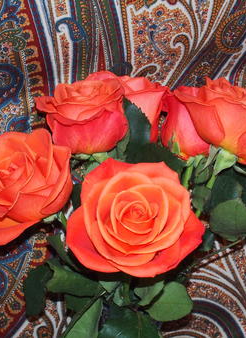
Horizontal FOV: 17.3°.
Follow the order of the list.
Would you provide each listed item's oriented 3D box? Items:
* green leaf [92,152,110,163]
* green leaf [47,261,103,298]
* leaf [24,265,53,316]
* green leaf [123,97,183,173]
[{"bbox_3d":[-0.014,-0.008,0.530,0.012,0.009,0.005,14,24,4],"label":"green leaf"},{"bbox_3d":[-0.036,0.082,0.600,0.043,0.008,0.022,14,70,5],"label":"green leaf"},{"bbox_3d":[-0.064,0.093,0.615,0.022,0.007,0.042,9,66,-3],"label":"leaf"},{"bbox_3d":[0.020,-0.021,0.530,0.039,0.048,0.014,0,18,0],"label":"green leaf"}]

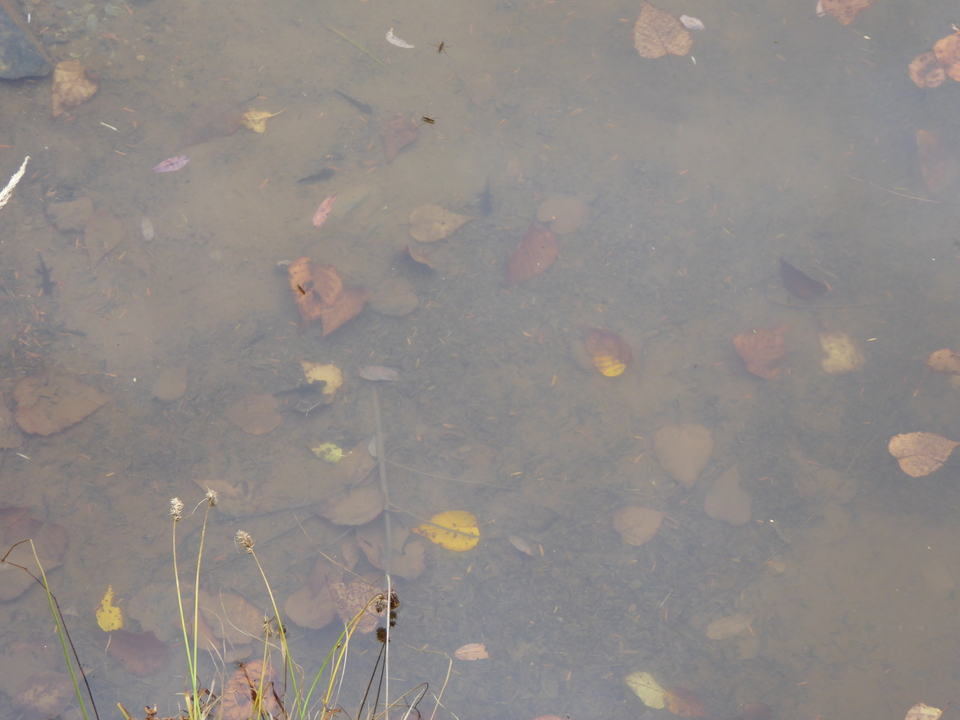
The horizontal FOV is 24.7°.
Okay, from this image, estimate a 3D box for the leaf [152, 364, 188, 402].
[{"bbox_3d":[-0.331,0.024,2.370,0.032,0.008,0.056,16,52,13],"label":"leaf"}]

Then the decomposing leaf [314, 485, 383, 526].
[{"bbox_3d":[-0.138,0.157,2.322,0.071,0.008,0.046,-6,52,-5],"label":"decomposing leaf"}]

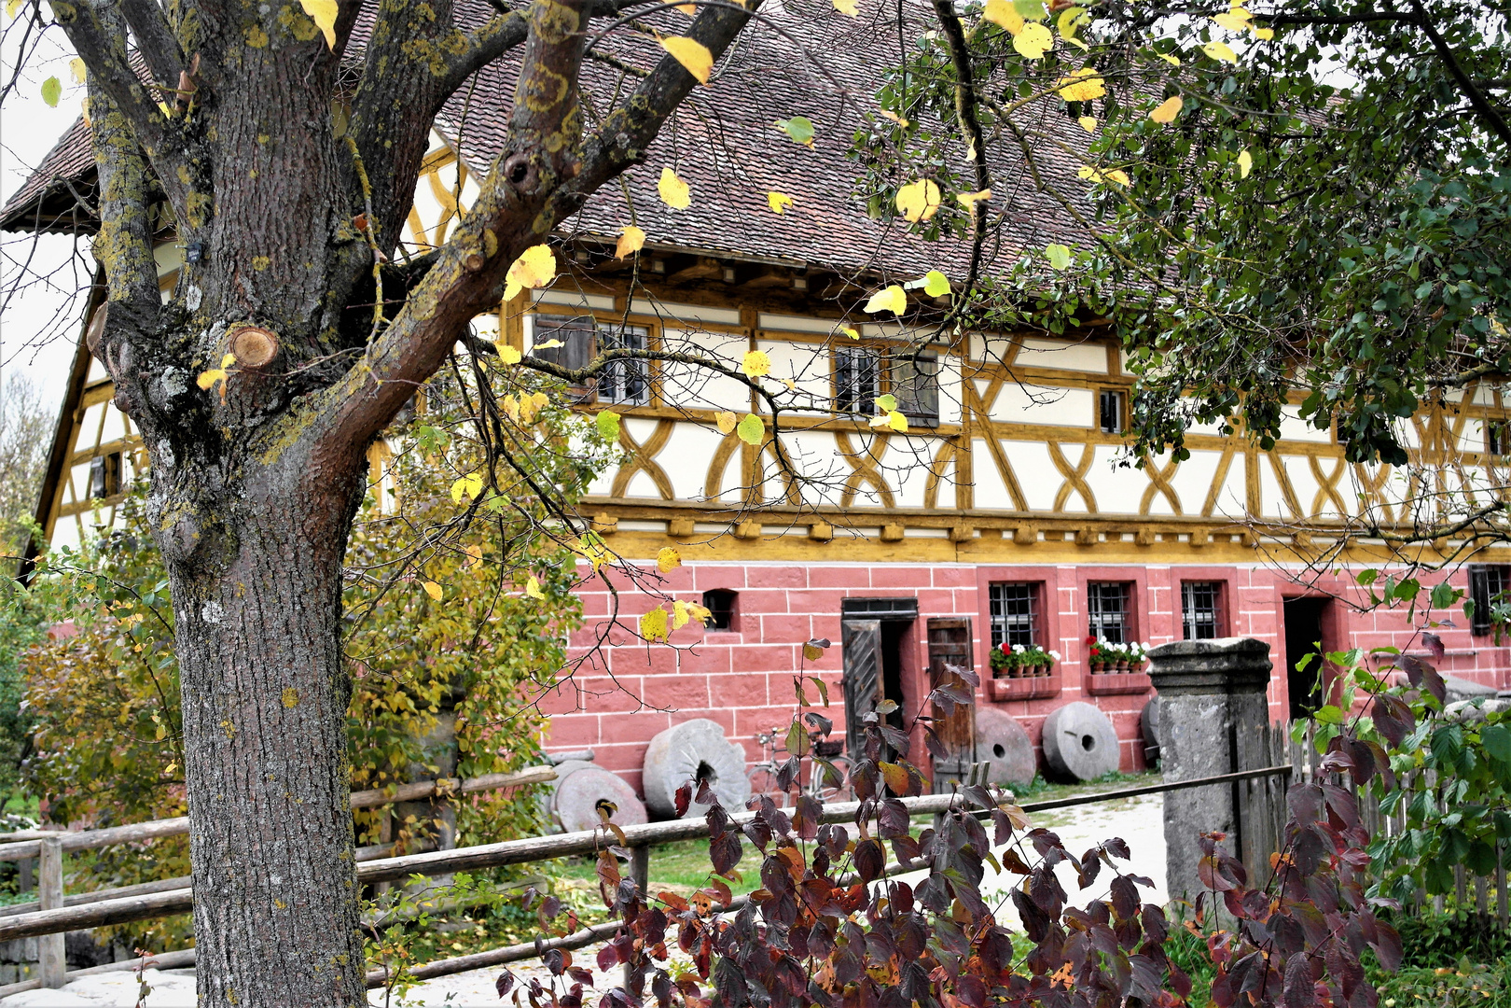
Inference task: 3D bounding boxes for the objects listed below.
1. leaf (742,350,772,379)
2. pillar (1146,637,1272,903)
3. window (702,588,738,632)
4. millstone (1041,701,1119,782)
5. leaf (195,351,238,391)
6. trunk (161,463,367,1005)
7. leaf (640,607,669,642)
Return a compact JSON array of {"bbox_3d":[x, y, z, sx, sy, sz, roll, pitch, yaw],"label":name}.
[{"bbox_3d":[0.003,-0.321,5.100,0.067,0.062,0.020,-2,-4,0],"label":"leaf"},{"bbox_3d":[2.915,1.782,14.100,0.570,1.780,0.570,-6,-6,40],"label":"pillar"},{"bbox_3d":[-0.456,1.212,25.431,0.520,0.470,0.170,2,-6,-40],"label":"window"},{"bbox_3d":[4.196,3.101,28.601,1.070,1.070,0.270,1,-21,-36],"label":"millstone"},{"bbox_3d":[-1.213,-0.299,5.000,0.092,0.088,0.035,-1,-4,-14],"label":"leaf"},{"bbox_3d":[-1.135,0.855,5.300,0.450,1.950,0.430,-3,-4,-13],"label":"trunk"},{"bbox_3d":[-0.231,0.276,5.100,0.064,0.081,0.020,-2,-4,-3],"label":"leaf"}]

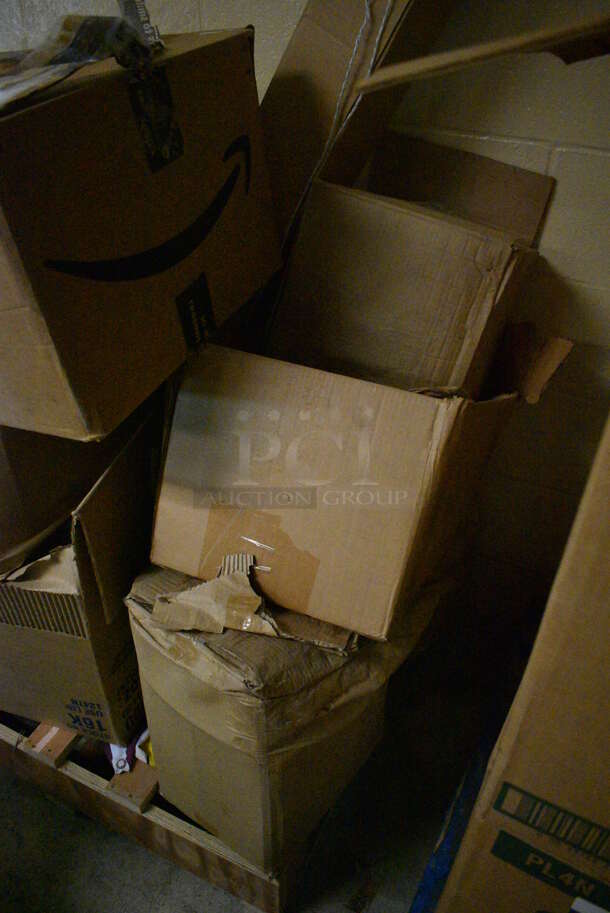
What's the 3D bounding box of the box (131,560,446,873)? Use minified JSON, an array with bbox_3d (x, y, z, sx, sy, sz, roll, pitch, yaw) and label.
[{"bbox_3d":[-0.045,0.316,0.992,0.228,0.410,0.294,25,41,29],"label":"box"}]

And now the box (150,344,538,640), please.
[{"bbox_3d":[0.054,0.030,1.224,0.433,0.374,0.380,16,12,24],"label":"box"}]

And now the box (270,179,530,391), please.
[{"bbox_3d":[0.165,-0.275,1.150,0.330,0.265,0.205,25,26,19],"label":"box"}]

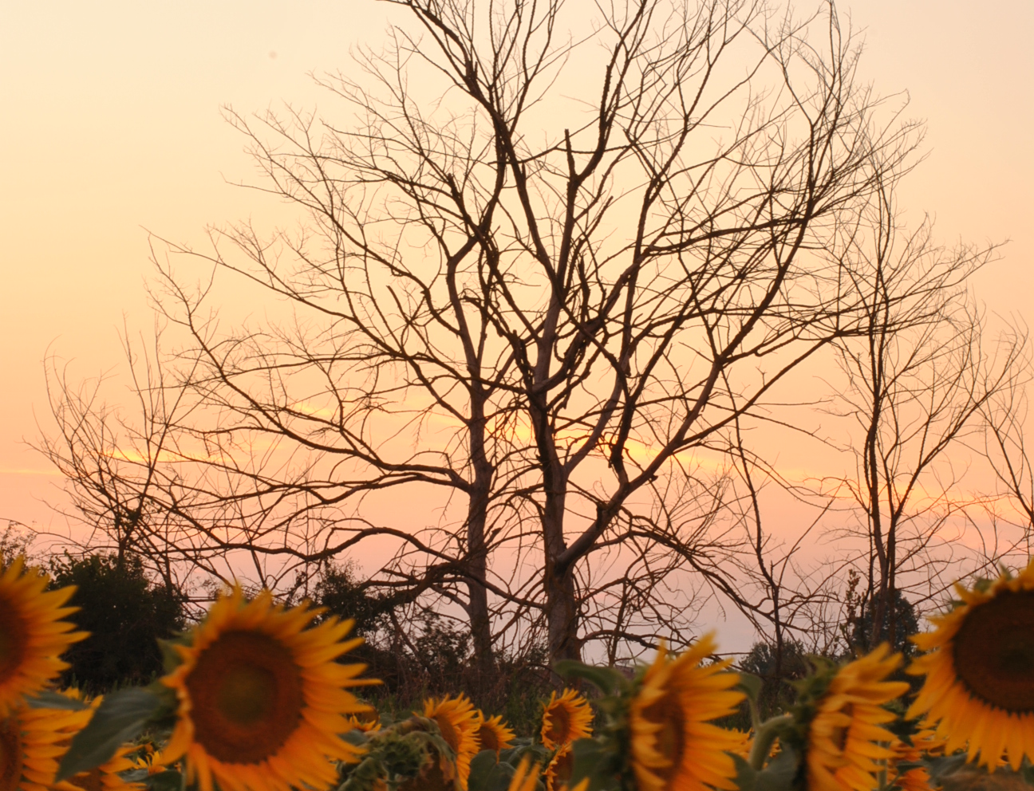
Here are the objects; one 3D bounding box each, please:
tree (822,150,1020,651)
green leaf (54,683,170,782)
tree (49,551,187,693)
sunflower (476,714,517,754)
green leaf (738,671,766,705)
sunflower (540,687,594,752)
[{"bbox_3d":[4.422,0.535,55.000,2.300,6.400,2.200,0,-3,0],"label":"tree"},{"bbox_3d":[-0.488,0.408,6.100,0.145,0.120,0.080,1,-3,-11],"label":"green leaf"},{"bbox_3d":[-5.275,3.019,66.000,1.900,2.000,1.800,0,-3,0],"label":"tree"},{"bbox_3d":[-0.098,1.622,24.000,0.230,0.230,0.090,3,3,-45],"label":"sunflower"},{"bbox_3d":[0.274,0.351,6.000,0.050,0.048,0.050,-2,-3,27],"label":"green leaf"},{"bbox_3d":[0.185,1.217,18.800,0.090,0.235,0.235,-2,-4,38],"label":"sunflower"}]

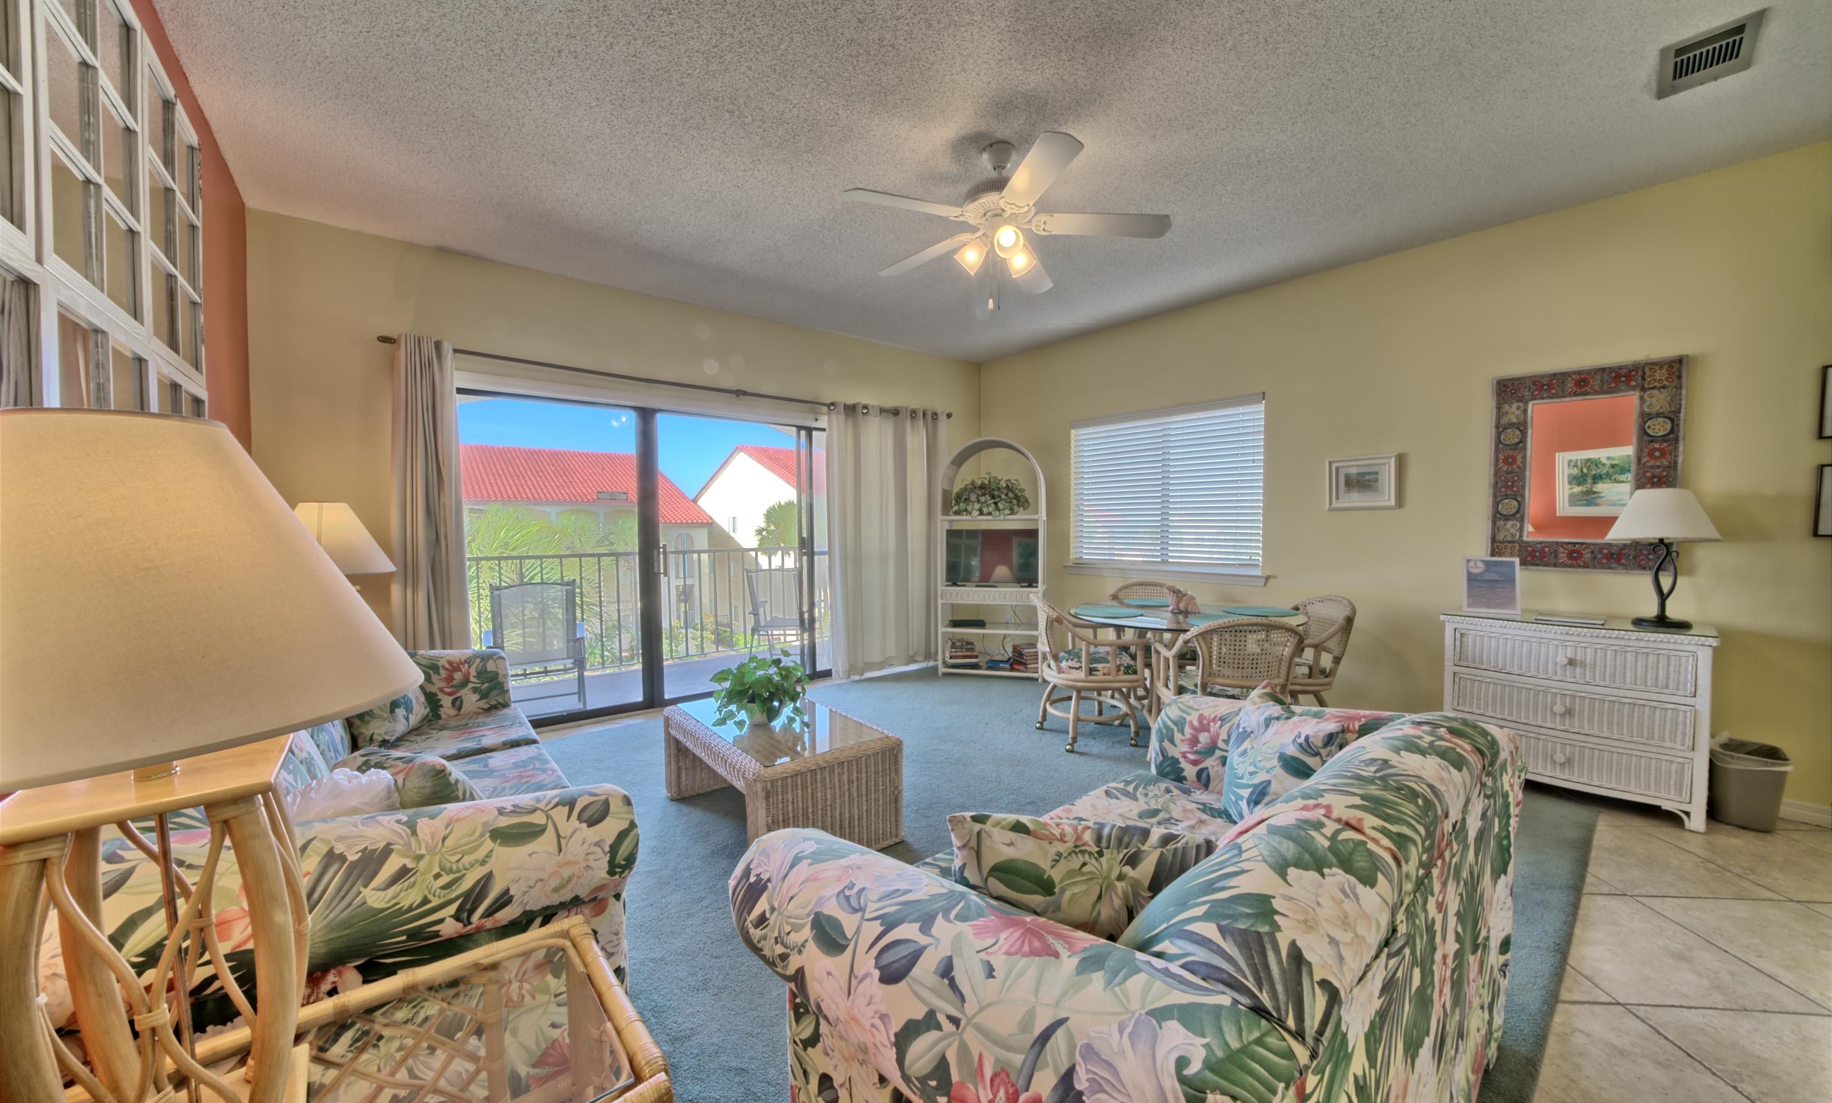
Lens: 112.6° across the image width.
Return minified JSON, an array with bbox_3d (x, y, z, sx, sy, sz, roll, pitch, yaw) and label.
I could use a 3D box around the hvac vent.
[{"bbox_3d":[2.560,-1.591,1.981,0.370,0.020,0.203,-3,4,-39],"label":"hvac vent"}]

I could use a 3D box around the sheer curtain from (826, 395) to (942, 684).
[{"bbox_3d":[-0.217,-0.108,5.223,1.220,2.180,0.110,-3,4,-39],"label":"sheer curtain"}]

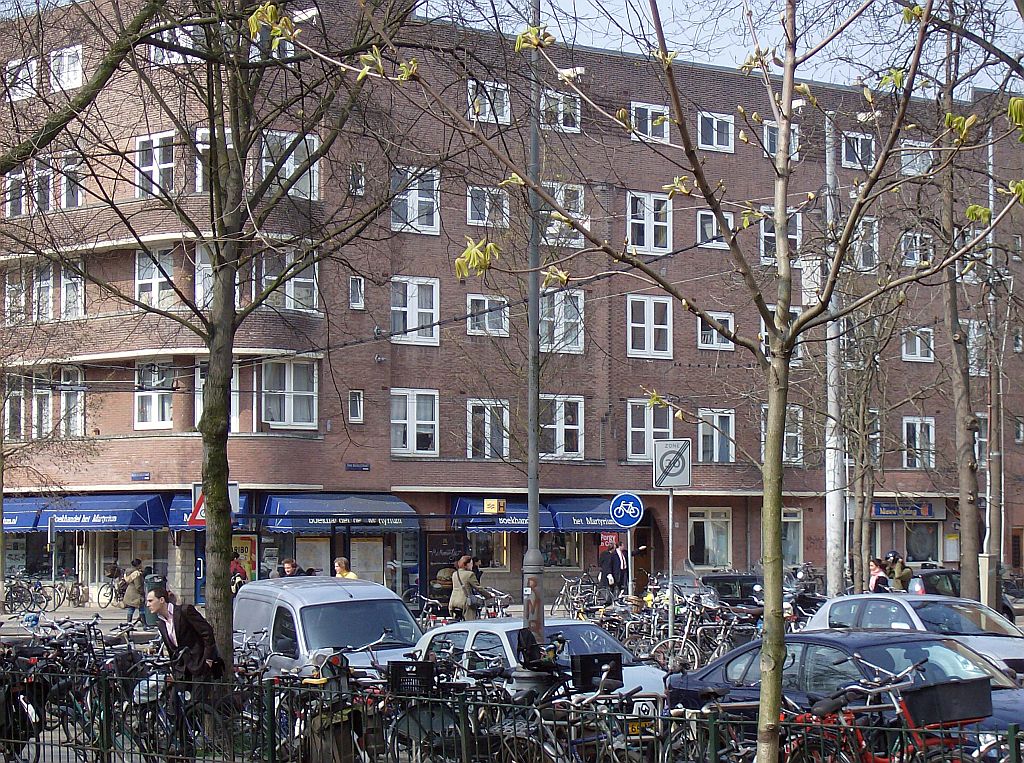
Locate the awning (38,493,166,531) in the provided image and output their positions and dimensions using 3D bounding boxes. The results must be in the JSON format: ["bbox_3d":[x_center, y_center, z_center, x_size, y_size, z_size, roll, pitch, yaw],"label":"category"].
[{"bbox_3d":[-11.268,3.634,81.284,1.450,0.992,4.369,3,-4,-42],"label":"awning"}]

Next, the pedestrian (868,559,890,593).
[{"bbox_3d":[7.597,4.533,61.042,0.330,1.710,0.460,1,-3,-26],"label":"pedestrian"}]

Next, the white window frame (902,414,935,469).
[{"bbox_3d":[13.146,1.969,95.253,1.580,1.650,0.150,3,-4,-42],"label":"white window frame"}]

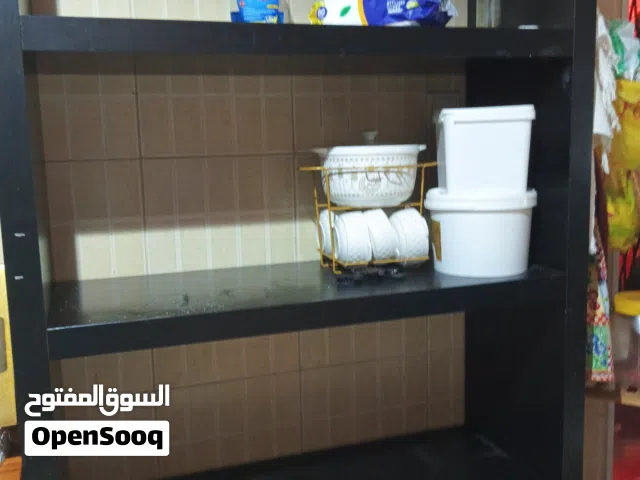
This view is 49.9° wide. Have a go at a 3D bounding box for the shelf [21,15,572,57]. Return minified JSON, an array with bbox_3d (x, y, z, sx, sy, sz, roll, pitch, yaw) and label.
[{"bbox_3d":[-0.035,-0.326,1.212,0.880,0.045,0.349,-4,9,-19],"label":"shelf"}]

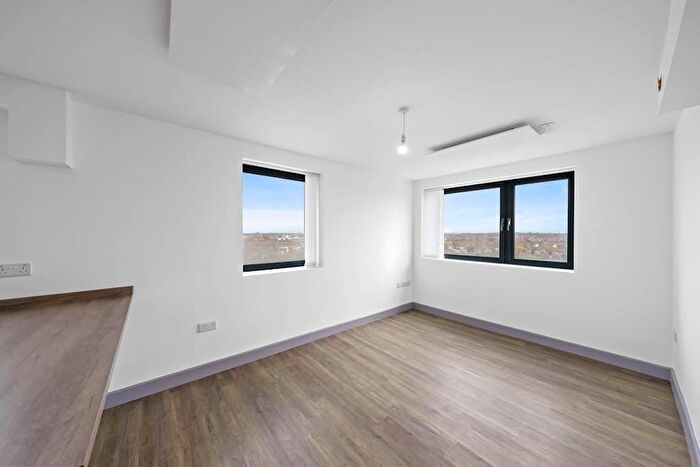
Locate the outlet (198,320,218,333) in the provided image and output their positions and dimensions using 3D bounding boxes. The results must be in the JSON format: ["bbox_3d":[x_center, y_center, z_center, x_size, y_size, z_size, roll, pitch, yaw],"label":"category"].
[{"bbox_3d":[-1.392,0.917,2.280,0.146,0.086,0.014,0,0,-39],"label":"outlet"}]

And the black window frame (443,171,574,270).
[{"bbox_3d":[2.212,-0.160,3.577,0.080,1.209,1.805,0,0,-41],"label":"black window frame"}]

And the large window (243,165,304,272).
[{"bbox_3d":[-0.947,-0.180,3.000,0.896,1.250,0.080,0,0,-39],"label":"large window"}]

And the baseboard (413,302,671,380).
[{"bbox_3d":[2.098,1.329,3.253,0.018,0.122,2.799,0,0,-41],"label":"baseboard"}]

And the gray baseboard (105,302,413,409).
[{"bbox_3d":[-0.383,1.329,3.086,3.981,0.122,0.018,0,0,-39],"label":"gray baseboard"}]

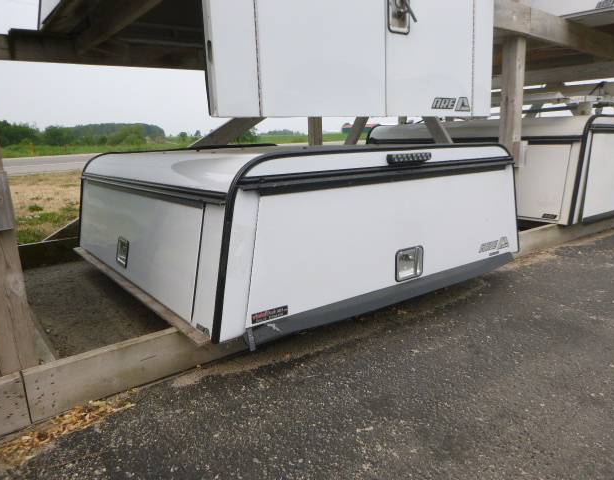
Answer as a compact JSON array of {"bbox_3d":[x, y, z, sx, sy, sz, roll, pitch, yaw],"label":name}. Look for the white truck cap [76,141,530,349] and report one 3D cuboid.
[{"bbox_3d":[-0.136,-0.188,2.483,1.680,0.580,1.760,-10,15,-36],"label":"white truck cap"}]

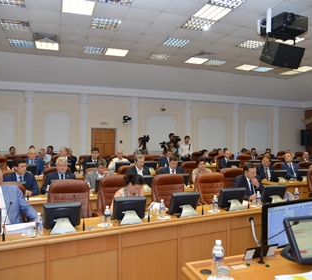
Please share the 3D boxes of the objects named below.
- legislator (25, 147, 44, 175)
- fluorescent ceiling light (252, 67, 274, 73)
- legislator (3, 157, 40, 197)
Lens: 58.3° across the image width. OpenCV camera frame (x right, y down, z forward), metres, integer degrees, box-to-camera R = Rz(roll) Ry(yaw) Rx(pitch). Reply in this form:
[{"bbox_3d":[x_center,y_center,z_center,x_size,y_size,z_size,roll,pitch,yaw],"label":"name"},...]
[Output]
[{"bbox_3d":[-2.540,0.860,5.820,0.540,1.330,0.720,0,0,-20],"label":"legislator"},{"bbox_3d":[3.488,-2.340,9.188,0.600,0.080,0.600,0,0,-19],"label":"fluorescent ceiling light"},{"bbox_3d":[-2.040,0.950,4.240,0.560,1.320,0.750,1,0,-28],"label":"legislator"}]

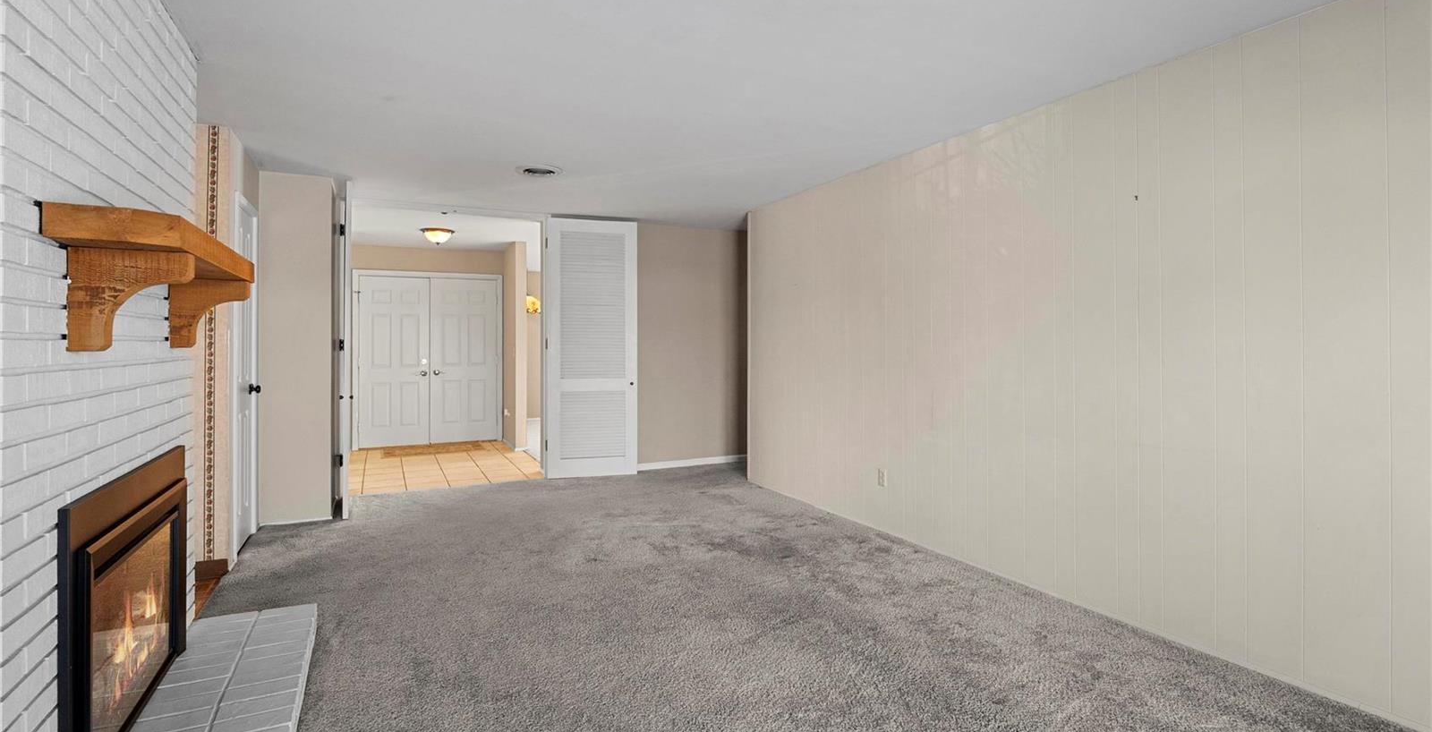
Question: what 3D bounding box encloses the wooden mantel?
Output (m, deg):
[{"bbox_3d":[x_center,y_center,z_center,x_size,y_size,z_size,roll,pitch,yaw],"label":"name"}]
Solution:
[{"bbox_3d":[-1.690,-0.220,1.990,0.260,0.335,1.090,0,2,-28],"label":"wooden mantel"}]

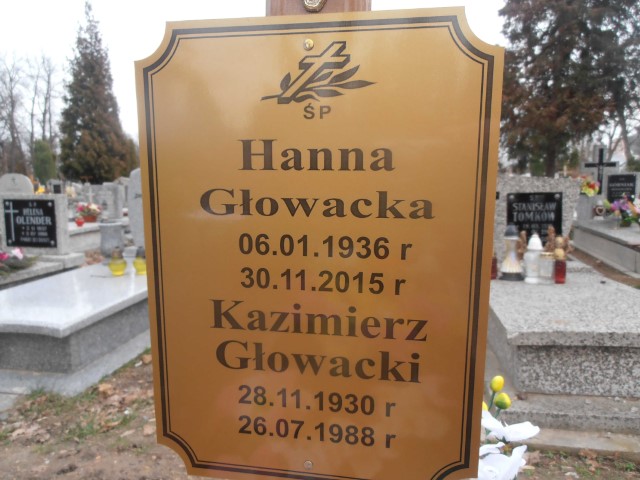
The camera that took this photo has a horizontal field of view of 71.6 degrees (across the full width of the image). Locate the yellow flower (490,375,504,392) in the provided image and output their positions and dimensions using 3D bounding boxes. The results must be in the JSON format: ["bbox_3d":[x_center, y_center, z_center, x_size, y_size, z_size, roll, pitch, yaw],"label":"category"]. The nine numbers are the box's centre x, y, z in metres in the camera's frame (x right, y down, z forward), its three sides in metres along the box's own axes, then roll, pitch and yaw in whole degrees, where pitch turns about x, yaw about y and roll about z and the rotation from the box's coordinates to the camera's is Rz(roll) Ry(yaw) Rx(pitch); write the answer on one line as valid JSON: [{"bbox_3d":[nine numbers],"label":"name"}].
[{"bbox_3d":[0.220,0.178,0.550,0.017,0.021,0.017,16,6,0],"label":"yellow flower"}]

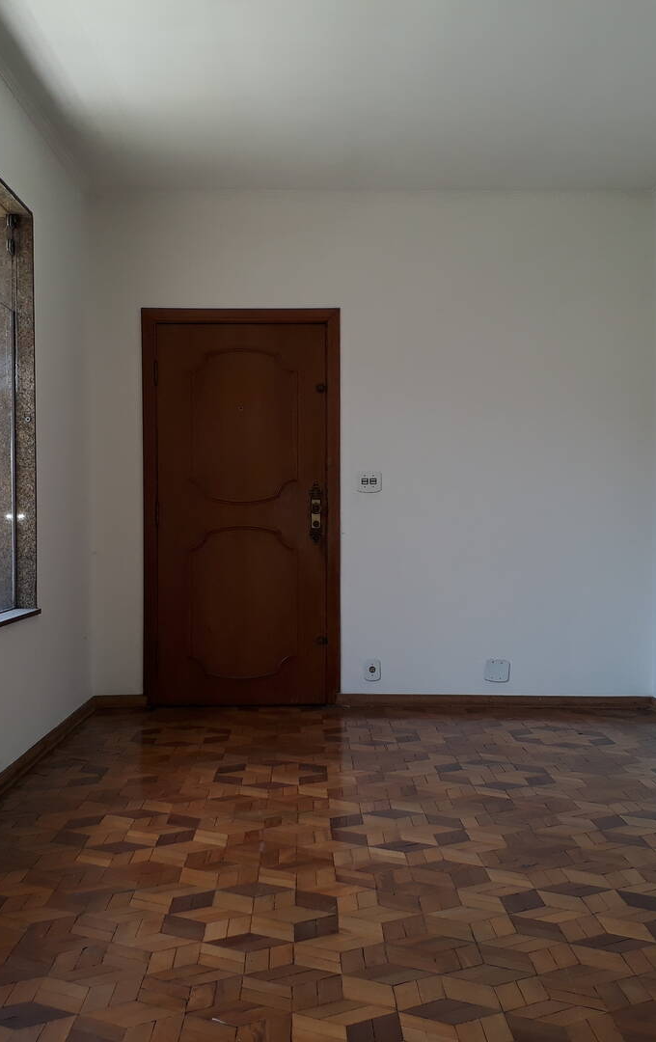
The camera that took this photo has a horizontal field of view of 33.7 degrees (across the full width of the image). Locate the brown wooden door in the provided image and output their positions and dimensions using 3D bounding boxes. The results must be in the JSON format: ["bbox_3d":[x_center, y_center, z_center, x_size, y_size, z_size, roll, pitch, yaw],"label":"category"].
[{"bbox_3d":[-0.471,-0.072,5.870,1.075,2.150,0.130,0,0,-1],"label":"brown wooden door"}]

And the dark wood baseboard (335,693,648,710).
[{"bbox_3d":[0.904,0.975,5.840,1.700,0.076,0.022,0,0,-1],"label":"dark wood baseboard"}]

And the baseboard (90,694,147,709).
[{"bbox_3d":[-1.125,0.971,5.820,0.300,0.076,0.022,0,0,-1],"label":"baseboard"}]

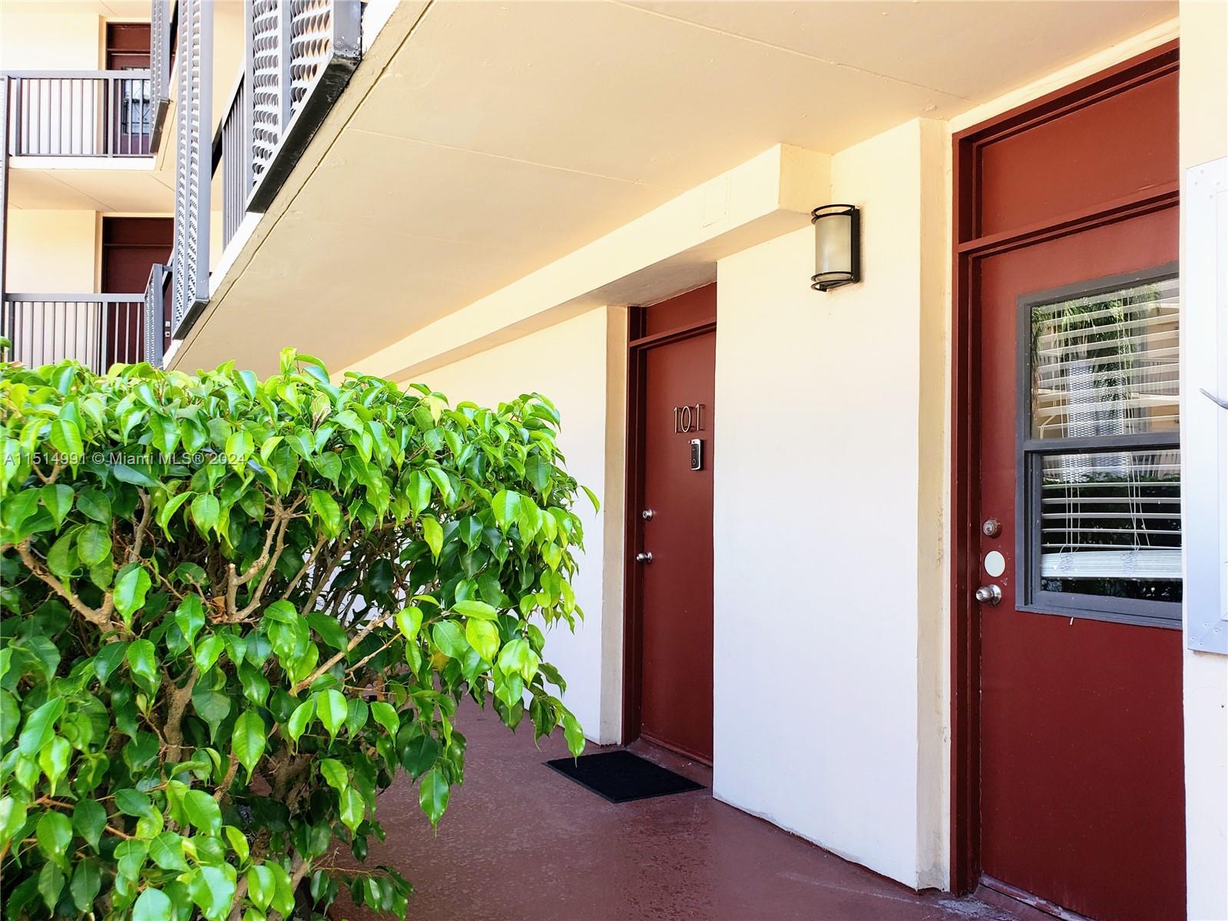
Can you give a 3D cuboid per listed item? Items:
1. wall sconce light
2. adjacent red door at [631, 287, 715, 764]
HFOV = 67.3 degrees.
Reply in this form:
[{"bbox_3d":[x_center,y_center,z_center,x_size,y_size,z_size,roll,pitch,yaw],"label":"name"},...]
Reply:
[{"bbox_3d":[0.792,-0.774,3.372,0.123,0.270,0.176,3,-4,-30],"label":"wall sconce light"},{"bbox_3d":[0.394,0.305,4.530,0.070,2.230,0.920,3,-4,-30],"label":"adjacent red door"}]

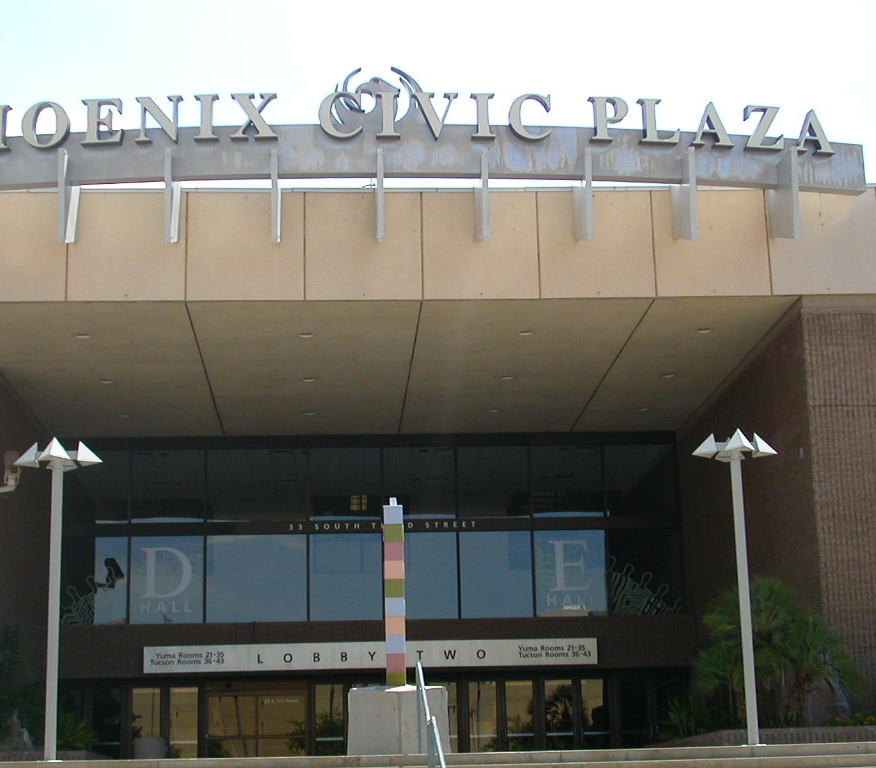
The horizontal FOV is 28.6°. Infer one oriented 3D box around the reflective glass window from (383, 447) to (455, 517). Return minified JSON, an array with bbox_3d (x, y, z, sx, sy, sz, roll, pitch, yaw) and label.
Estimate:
[{"bbox_3d":[-0.475,2.375,41.871,1.759,1.734,0.100,-1,-14,-4],"label":"reflective glass window"}]

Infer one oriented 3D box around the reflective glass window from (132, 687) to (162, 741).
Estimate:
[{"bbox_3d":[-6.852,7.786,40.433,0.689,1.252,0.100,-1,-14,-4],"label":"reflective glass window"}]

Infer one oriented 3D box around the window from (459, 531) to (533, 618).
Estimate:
[{"bbox_3d":[1.422,4.631,41.709,1.781,2.107,0.100,-1,-14,-4],"label":"window"}]

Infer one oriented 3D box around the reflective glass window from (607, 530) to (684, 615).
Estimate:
[{"bbox_3d":[5.041,4.572,41.672,1.911,2.044,0.100,-1,-14,-4],"label":"reflective glass window"}]

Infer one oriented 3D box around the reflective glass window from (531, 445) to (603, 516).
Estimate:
[{"bbox_3d":[3.179,2.391,42.366,1.776,1.805,0.100,-1,-14,-4],"label":"reflective glass window"}]

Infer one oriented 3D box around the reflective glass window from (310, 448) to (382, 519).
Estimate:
[{"bbox_3d":[-2.253,2.445,42.024,1.761,1.765,0.100,-1,-14,-4],"label":"reflective glass window"}]

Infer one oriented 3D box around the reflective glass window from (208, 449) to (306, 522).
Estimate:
[{"bbox_3d":[-4.419,2.474,41.886,2.430,1.784,0.100,-1,-14,-4],"label":"reflective glass window"}]

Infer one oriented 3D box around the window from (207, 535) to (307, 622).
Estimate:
[{"bbox_3d":[-4.344,4.651,41.081,2.383,2.111,0.100,-1,-14,-4],"label":"window"}]

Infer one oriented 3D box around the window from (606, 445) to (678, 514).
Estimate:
[{"bbox_3d":[4.982,2.369,42.204,1.787,1.797,0.100,-1,-14,-4],"label":"window"}]

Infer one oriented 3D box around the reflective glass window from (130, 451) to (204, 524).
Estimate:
[{"bbox_3d":[-6.514,2.474,41.479,1.823,1.766,0.100,-1,-14,-4],"label":"reflective glass window"}]

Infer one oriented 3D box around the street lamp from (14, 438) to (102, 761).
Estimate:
[{"bbox_3d":[-4.905,2.735,21.980,1.110,4.069,1.110,-1,-14,-4],"label":"street lamp"}]

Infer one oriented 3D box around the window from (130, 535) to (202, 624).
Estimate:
[{"bbox_3d":[-6.479,4.660,40.949,1.800,2.056,0.100,-1,-14,-4],"label":"window"}]

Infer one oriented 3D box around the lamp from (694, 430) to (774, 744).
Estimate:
[{"bbox_3d":[3.265,2.169,18.332,0.938,3.353,0.938,-1,-14,-4],"label":"lamp"}]

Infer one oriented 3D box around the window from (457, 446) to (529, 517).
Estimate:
[{"bbox_3d":[1.354,2.409,42.251,1.779,1.800,0.100,-1,-14,-4],"label":"window"}]

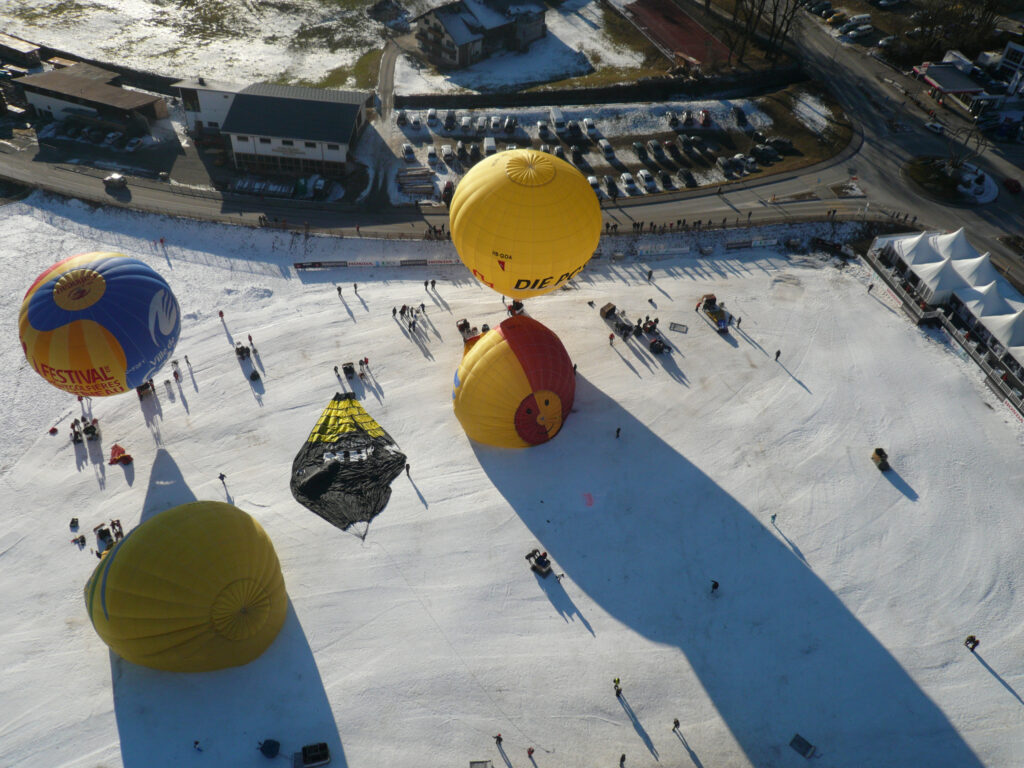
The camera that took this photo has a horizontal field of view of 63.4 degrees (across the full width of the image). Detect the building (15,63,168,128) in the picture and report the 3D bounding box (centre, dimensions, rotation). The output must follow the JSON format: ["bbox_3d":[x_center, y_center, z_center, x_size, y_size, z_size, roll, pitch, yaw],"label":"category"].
[{"bbox_3d":[-71.338,-50.558,145.691,24.700,6.200,15.130,18,44,14],"label":"building"}]

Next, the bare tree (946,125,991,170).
[{"bbox_3d":[81.144,-42.268,148.032,6.200,8.300,6.000,4,42,0],"label":"bare tree"}]

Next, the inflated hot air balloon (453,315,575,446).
[{"bbox_3d":[-0.551,-0.876,95.181,14.620,14.410,16.060,-18,43,-23],"label":"inflated hot air balloon"}]

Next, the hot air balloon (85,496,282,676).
[{"bbox_3d":[-29.304,17.077,72.525,17.090,14.720,15.750,12,40,30],"label":"hot air balloon"}]

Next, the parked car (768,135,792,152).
[{"bbox_3d":[49.248,-44.035,152.280,4.400,1.550,1.800,10,42,6],"label":"parked car"}]

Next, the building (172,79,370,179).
[{"bbox_3d":[-41.130,-43.100,138.220,31.900,8.600,15.900,5,42,1],"label":"building"}]

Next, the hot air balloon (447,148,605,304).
[{"bbox_3d":[1.597,-18.828,105.071,19.040,20.180,19.040,2,42,-2],"label":"hot air balloon"}]

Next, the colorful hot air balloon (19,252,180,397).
[{"bbox_3d":[-44.147,-5.443,91.208,15.850,17.090,15.850,-9,44,-15],"label":"colorful hot air balloon"}]

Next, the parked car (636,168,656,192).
[{"bbox_3d":[22.611,-34.054,138.880,1.800,1.550,4.500,-6,43,-12],"label":"parked car"}]

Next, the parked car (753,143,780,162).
[{"bbox_3d":[45.736,-41.530,149.198,4.400,1.500,1.800,29,48,25],"label":"parked car"}]

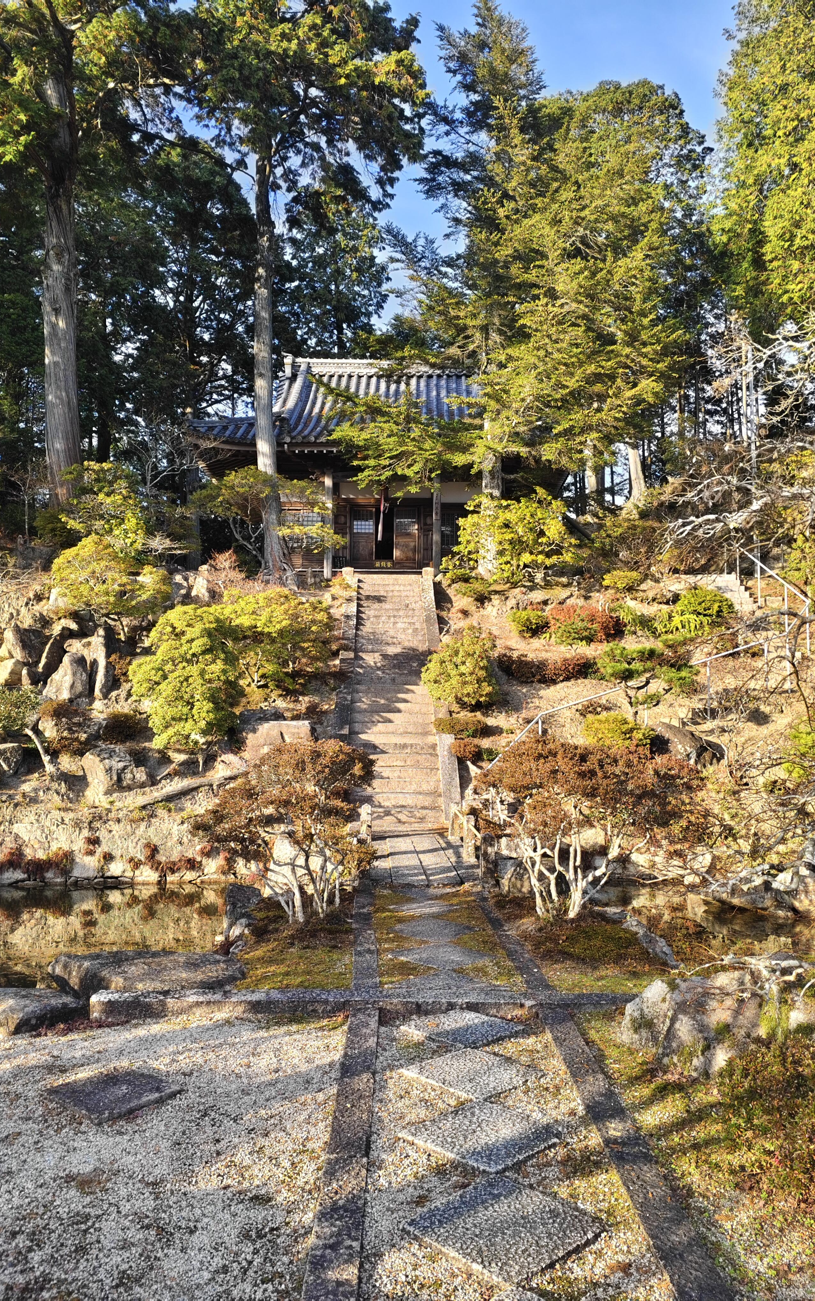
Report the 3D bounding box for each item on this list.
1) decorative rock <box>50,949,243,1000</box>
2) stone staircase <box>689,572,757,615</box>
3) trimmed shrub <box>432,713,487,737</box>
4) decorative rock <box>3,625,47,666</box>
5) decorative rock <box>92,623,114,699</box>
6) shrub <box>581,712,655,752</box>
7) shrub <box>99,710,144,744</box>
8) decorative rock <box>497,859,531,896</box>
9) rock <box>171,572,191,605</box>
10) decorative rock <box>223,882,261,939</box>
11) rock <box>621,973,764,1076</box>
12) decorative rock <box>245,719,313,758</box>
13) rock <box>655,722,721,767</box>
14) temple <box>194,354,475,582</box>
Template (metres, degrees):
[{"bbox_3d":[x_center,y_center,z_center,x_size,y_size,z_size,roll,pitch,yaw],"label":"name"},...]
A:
[{"bbox_3d":[-1.634,2.060,6.100,1.170,0.280,0.700,0,-5,0],"label":"decorative rock"},{"bbox_3d":[6.260,-1.117,19.700,1.150,0.950,1.400,0,-5,0],"label":"stone staircase"},{"bbox_3d":[0.788,1.147,15.000,0.830,0.370,0.750,0,-5,0],"label":"trimmed shrub"},{"bbox_3d":[-6.264,-0.084,16.000,0.640,0.666,0.650,0,-4,-3],"label":"decorative rock"},{"bbox_3d":[-5.367,0.206,17.200,0.409,1.316,0.500,0,-1,0],"label":"decorative rock"},{"bbox_3d":[3.165,1.239,14.700,1.100,0.620,0.950,0,-5,0],"label":"shrub"},{"bbox_3d":[-4.610,1.233,15.800,0.717,0.538,0.700,0,-1,0],"label":"shrub"},{"bbox_3d":[0.972,2.064,8.900,0.310,0.340,0.330,0,-5,0],"label":"decorative rock"},{"bbox_3d":[-5.103,-1.396,22.000,0.478,0.752,0.500,0,-1,0],"label":"rock"},{"bbox_3d":[-1.449,2.294,8.600,0.330,0.510,0.400,0,-5,0],"label":"decorative rock"},{"bbox_3d":[1.675,2.100,5.750,0.830,0.430,0.700,0,-1,0],"label":"rock"},{"bbox_3d":[-2.118,1.465,16.100,1.128,0.664,0.750,0,-1,0],"label":"decorative rock"},{"bbox_3d":[4.677,1.605,16.500,1.222,0.781,0.900,0,-1,0],"label":"rock"},{"bbox_3d":[-0.670,-4.367,23.396,8.200,6.200,8.200,0,-4,-3],"label":"temple"}]

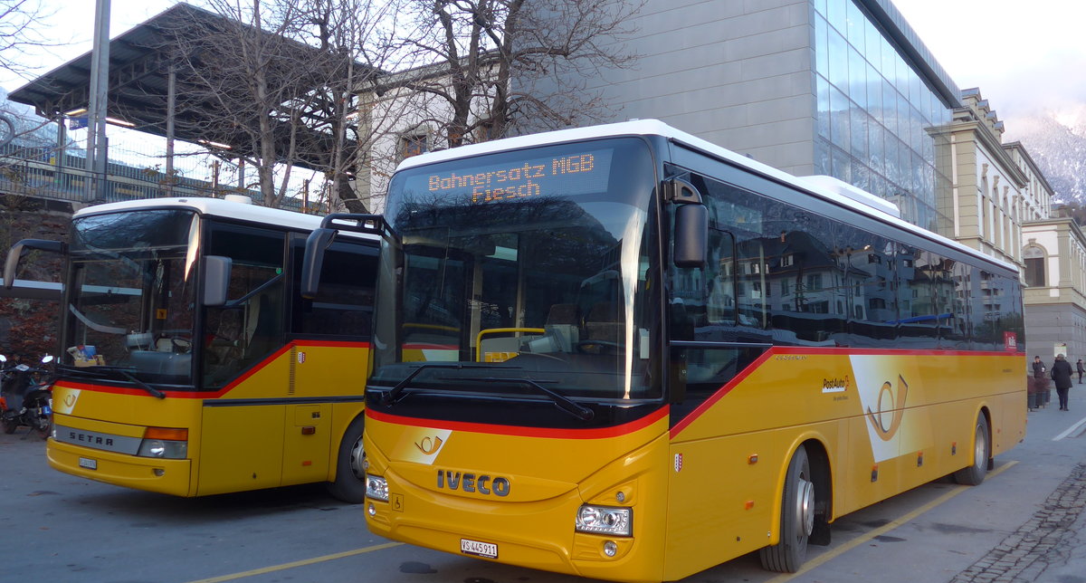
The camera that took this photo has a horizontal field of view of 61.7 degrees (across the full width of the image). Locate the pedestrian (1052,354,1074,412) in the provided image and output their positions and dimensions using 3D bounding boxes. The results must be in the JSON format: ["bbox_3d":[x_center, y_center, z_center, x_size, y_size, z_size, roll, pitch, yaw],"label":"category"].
[{"bbox_3d":[16.291,2.817,28.459,0.580,1.780,0.400,-1,-4,21],"label":"pedestrian"}]

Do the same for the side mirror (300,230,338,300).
[{"bbox_3d":[-1.695,-0.209,6.886,0.180,0.520,0.250,3,-5,-30],"label":"side mirror"}]

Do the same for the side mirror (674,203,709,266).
[{"bbox_3d":[0.879,-0.331,5.408,0.190,0.380,0.130,-1,-4,26],"label":"side mirror"}]

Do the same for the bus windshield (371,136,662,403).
[{"bbox_3d":[-0.313,-0.136,6.321,2.420,1.650,0.340,-3,-10,38],"label":"bus windshield"}]

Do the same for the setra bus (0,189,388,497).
[{"bbox_3d":[-0.878,0.976,13.533,2.680,3.220,11.700,-3,-5,38],"label":"setra bus"}]

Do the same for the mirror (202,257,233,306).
[{"bbox_3d":[-2.997,-0.096,8.381,0.250,0.450,0.140,-1,-4,26],"label":"mirror"}]

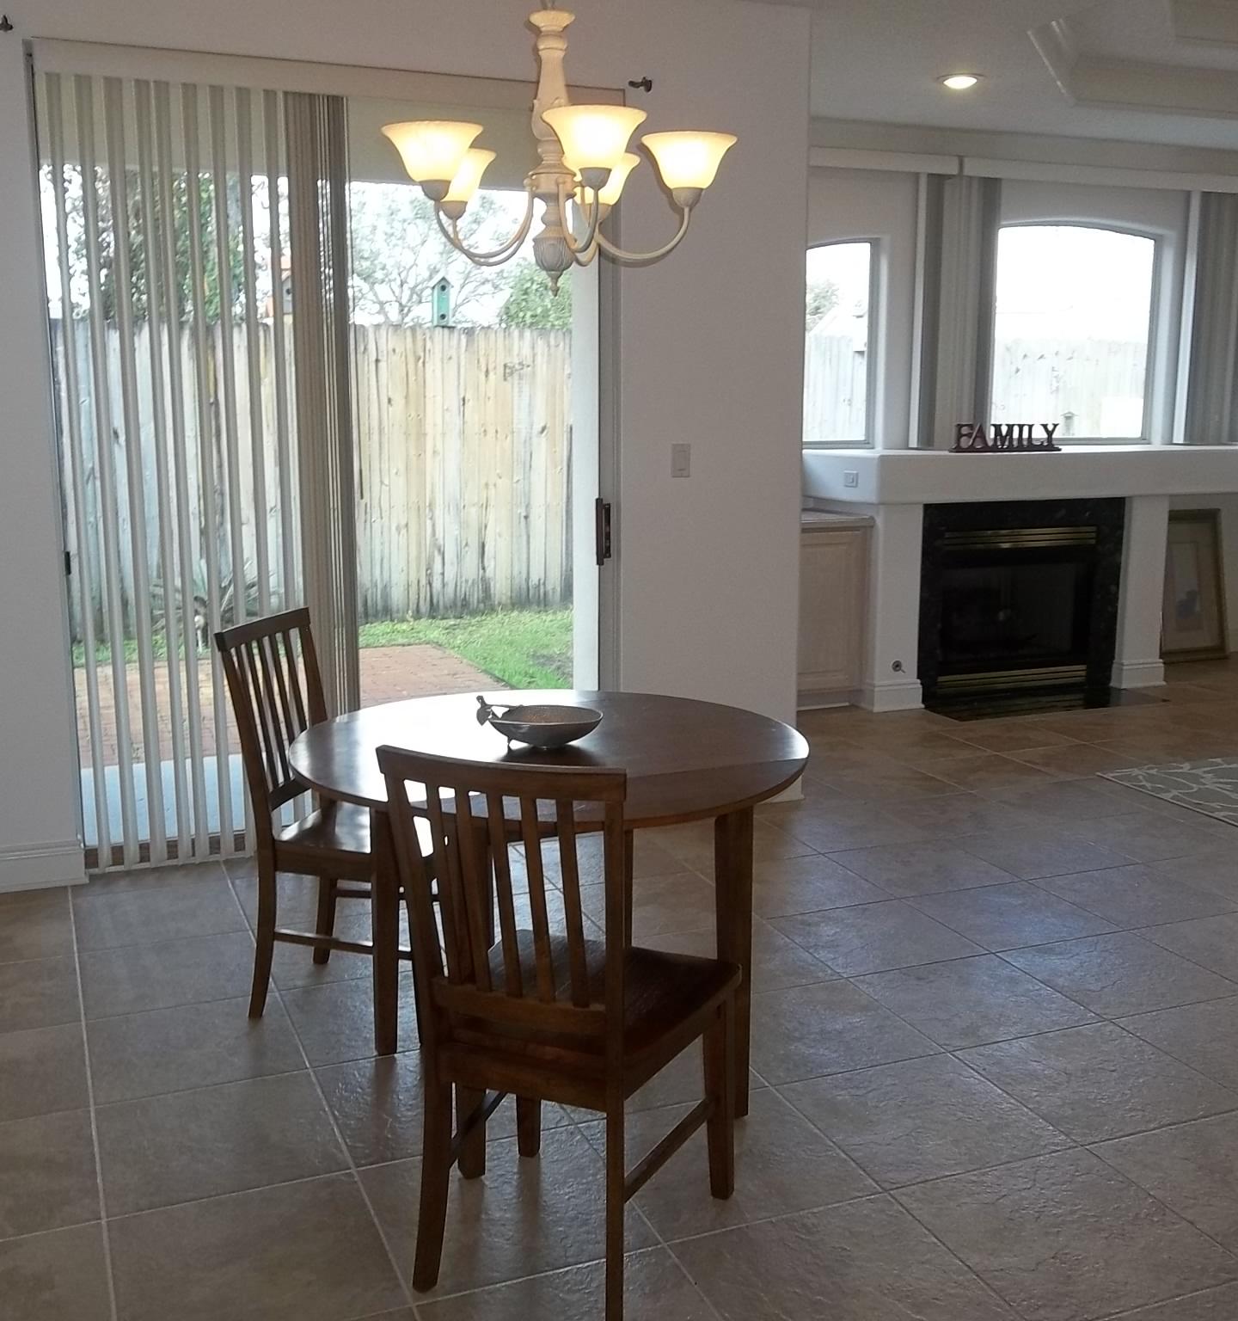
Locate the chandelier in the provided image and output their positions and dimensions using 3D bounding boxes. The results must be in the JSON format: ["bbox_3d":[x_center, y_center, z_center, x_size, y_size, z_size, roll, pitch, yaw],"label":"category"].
[{"bbox_3d":[-0.122,-0.954,2.570,0.690,0.530,0.690,-4,11,-21],"label":"chandelier"}]

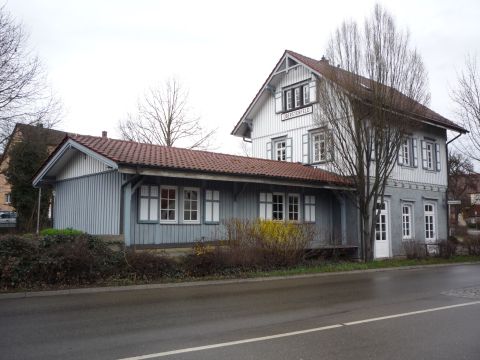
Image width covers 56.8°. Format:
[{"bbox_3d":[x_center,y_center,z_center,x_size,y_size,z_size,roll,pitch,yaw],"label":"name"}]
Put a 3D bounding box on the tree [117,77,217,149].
[{"bbox_3d":[-5.456,-1.458,33.376,8.000,12.700,7.800,1,-6,-9],"label":"tree"}]

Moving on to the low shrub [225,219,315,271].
[{"bbox_3d":[1.036,2.307,16.273,3.300,1.800,1.800,5,-7,-40],"label":"low shrub"}]

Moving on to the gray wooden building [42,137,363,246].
[{"bbox_3d":[-1.665,0.986,19.773,12.000,4.540,8.200,5,-7,-40],"label":"gray wooden building"}]

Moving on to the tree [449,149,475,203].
[{"bbox_3d":[23.665,1.190,48.000,3.800,8.720,3.800,-3,-6,26],"label":"tree"}]

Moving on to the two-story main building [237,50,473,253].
[{"bbox_3d":[6.705,-1.239,26.684,11.160,10.960,9.230,5,-7,-40],"label":"two-story main building"}]

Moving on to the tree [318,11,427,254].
[{"bbox_3d":[5.923,-2.107,19.686,4.900,11.520,4.600,-2,-6,17],"label":"tree"}]

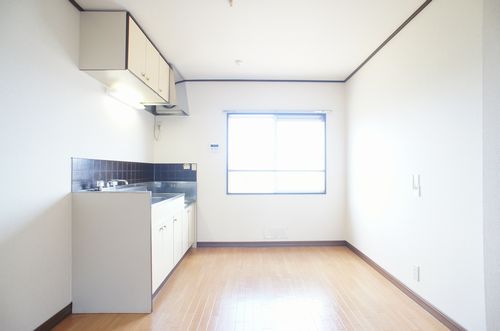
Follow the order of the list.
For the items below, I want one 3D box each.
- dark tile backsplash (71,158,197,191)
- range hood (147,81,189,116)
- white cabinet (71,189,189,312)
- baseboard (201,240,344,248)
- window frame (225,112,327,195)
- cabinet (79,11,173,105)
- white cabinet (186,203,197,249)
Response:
[{"bbox_3d":[-1.013,0.087,3.503,0.582,0.247,2.080,0,-1,0],"label":"dark tile backsplash"},{"bbox_3d":[-1.068,-0.919,4.218,0.467,0.475,0.660,0,-1,0],"label":"range hood"},{"bbox_3d":[-1.012,0.651,3.066,0.587,0.900,1.236,0,-1,0],"label":"white cabinet"},{"bbox_3d":[0.303,1.087,4.538,2.058,0.073,0.020,0,-1,0],"label":"baseboard"},{"bbox_3d":[0.377,-0.159,4.592,1.370,1.115,0.080,0,-1,0],"label":"window frame"},{"bbox_3d":[-1.124,-0.956,3.264,0.363,0.449,1.350,0,-1,0],"label":"cabinet"},{"bbox_3d":[-1.009,0.799,4.102,0.587,0.635,0.840,0,-1,0],"label":"white cabinet"}]

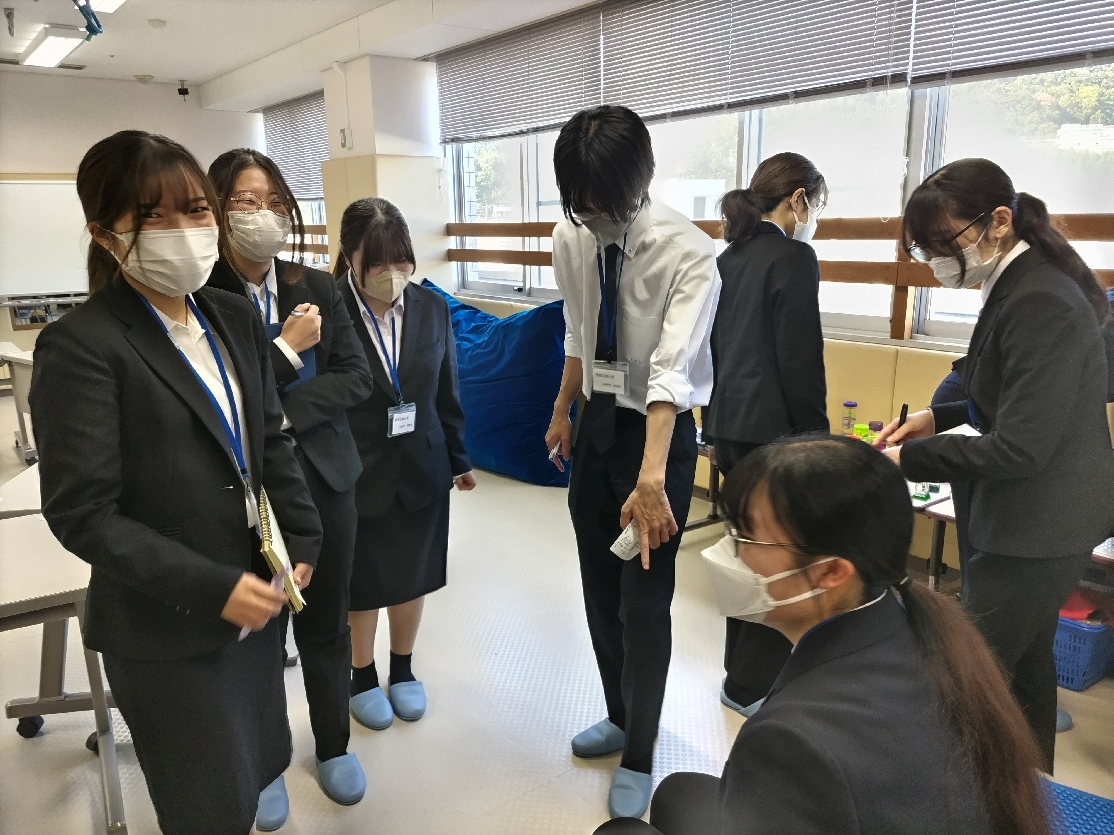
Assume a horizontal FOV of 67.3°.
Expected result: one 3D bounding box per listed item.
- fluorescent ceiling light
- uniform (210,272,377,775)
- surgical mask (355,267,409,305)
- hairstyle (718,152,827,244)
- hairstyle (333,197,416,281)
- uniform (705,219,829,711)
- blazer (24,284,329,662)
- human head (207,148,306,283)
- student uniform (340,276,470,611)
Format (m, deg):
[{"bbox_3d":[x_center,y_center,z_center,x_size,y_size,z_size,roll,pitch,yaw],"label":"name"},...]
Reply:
[{"bbox_3d":[-3.678,-2.686,6.079,0.246,0.080,1.278,-11,17,-37],"label":"fluorescent ceiling light"},{"bbox_3d":[-0.631,0.259,2.008,0.430,1.230,0.280,-7,14,-23],"label":"uniform"},{"bbox_3d":[-0.431,-0.329,2.089,0.130,0.095,0.080,-10,34,-33],"label":"surgical mask"},{"bbox_3d":[0.573,-0.584,2.233,0.260,0.225,0.180,-4,14,-14],"label":"hairstyle"},{"bbox_3d":[-0.471,-0.453,2.152,0.180,0.220,0.220,-9,27,-31],"label":"hairstyle"},{"bbox_3d":[0.577,0.139,2.392,0.270,1.350,0.390,-9,15,-31],"label":"uniform"},{"bbox_3d":[-0.599,0.076,1.320,0.290,0.610,0.420,11,18,42],"label":"blazer"},{"bbox_3d":[-0.655,-0.443,1.823,0.200,0.290,0.210,-7,15,-25],"label":"human head"},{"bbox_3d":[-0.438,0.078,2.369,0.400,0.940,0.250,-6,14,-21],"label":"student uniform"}]

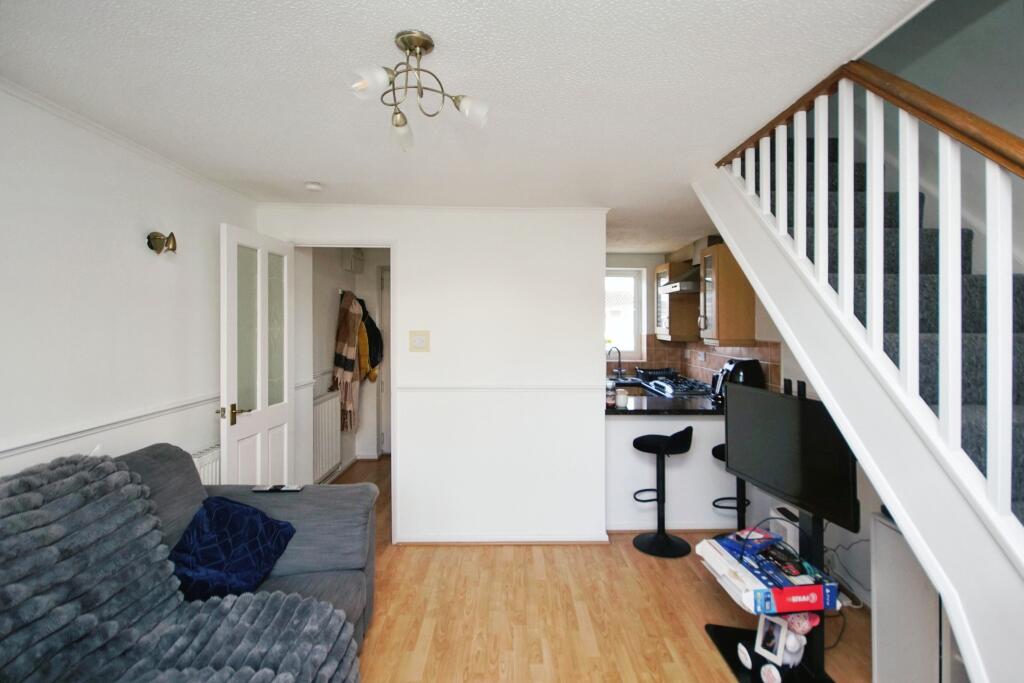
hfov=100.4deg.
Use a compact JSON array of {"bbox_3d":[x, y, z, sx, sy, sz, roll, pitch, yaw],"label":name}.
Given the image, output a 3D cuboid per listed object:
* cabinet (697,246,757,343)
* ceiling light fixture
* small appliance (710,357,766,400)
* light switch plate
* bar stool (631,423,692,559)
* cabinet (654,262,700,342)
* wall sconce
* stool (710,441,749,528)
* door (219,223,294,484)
[{"bbox_3d":[1.651,-0.346,3.295,0.300,0.760,0.310,0,1,-1],"label":"cabinet"},{"bbox_3d":[-0.249,-0.742,1.220,0.380,0.235,0.370,0,1,-1],"label":"ceiling light fixture"},{"bbox_3d":[1.629,0.300,3.080,0.330,0.330,0.270,0,1,-6],"label":"small appliance"},{"bbox_3d":[-0.630,0.000,2.920,0.143,0.146,0.018,0,1,-1],"label":"light switch plate"},{"bbox_3d":[1.036,0.989,2.930,0.420,0.800,0.400,0,1,5],"label":"bar stool"},{"bbox_3d":[1.633,-0.378,4.230,0.300,0.755,0.380,0,1,-1],"label":"cabinet"},{"bbox_3d":[-1.684,-0.476,2.050,0.095,0.105,0.120,0,1,-1],"label":"wall sconce"},{"bbox_3d":[1.581,1.014,2.940,0.400,0.760,0.420,-1,2,-43],"label":"stool"},{"bbox_3d":[-1.508,0.385,2.570,0.040,2.030,0.670,0,1,1],"label":"door"}]

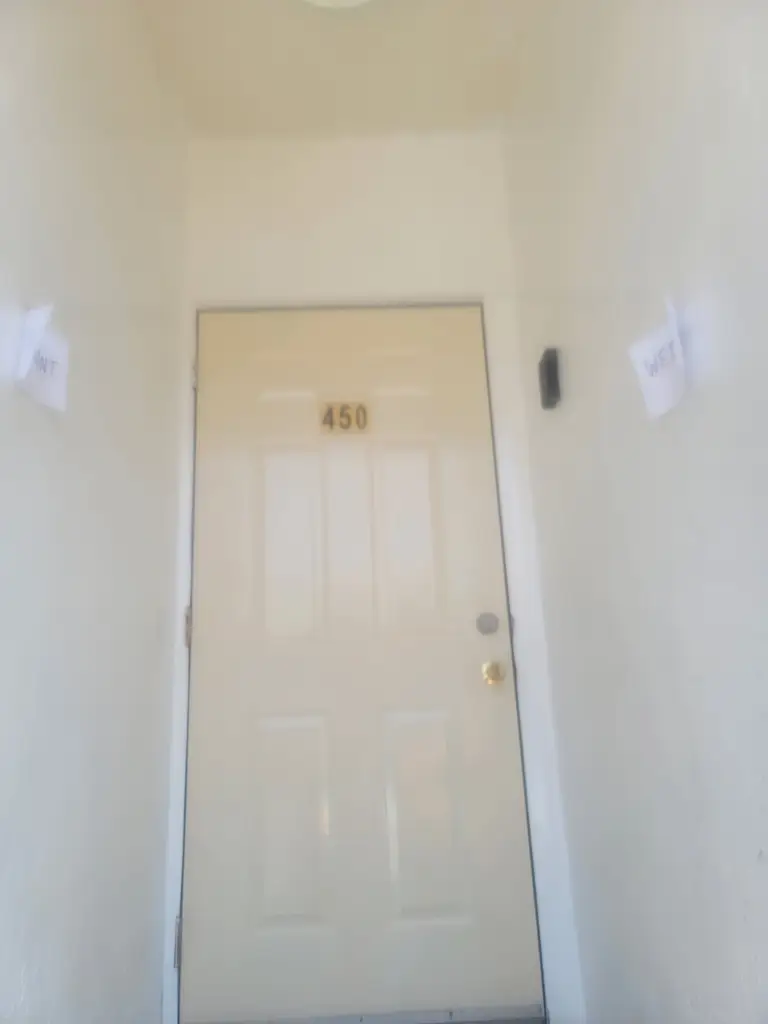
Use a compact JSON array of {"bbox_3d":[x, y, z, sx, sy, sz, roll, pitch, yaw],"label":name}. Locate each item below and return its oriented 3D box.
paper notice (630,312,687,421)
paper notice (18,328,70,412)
[{"bbox_3d":[0.474,-0.246,1.284,0.025,0.145,0.108,4,-17,-21],"label":"paper notice"},{"bbox_3d":[-0.584,-0.260,1.275,0.025,0.145,0.115,-7,-16,17],"label":"paper notice"}]

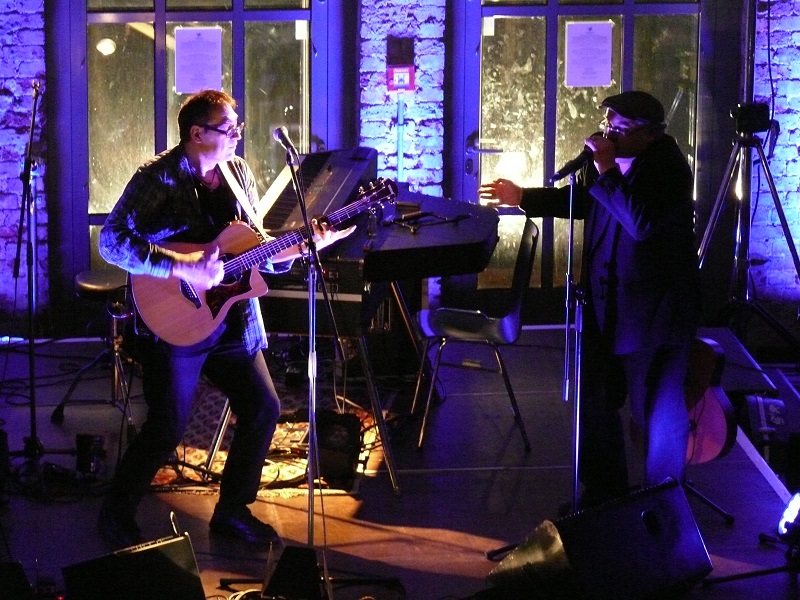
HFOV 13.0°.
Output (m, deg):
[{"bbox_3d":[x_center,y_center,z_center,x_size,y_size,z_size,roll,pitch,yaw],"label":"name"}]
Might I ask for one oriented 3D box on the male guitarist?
[{"bbox_3d":[-0.633,0.075,12.820,0.780,1.720,0.640,-9,17,-34],"label":"male guitarist"}]

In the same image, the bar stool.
[{"bbox_3d":[-1.198,0.186,14.735,0.480,0.570,0.480,0,14,0],"label":"bar stool"}]

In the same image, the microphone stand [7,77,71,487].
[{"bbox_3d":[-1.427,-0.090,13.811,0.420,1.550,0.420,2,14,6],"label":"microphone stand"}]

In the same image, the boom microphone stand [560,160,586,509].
[{"bbox_3d":[0.627,0.222,12.782,0.480,1.470,0.500,3,14,11],"label":"boom microphone stand"}]

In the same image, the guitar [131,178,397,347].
[{"bbox_3d":[-0.483,-0.185,12.620,1.040,0.410,0.120,-26,15,-13],"label":"guitar"}]

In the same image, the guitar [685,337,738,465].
[{"bbox_3d":[1.097,0.120,13.400,0.390,1.020,0.100,6,6,21],"label":"guitar"}]

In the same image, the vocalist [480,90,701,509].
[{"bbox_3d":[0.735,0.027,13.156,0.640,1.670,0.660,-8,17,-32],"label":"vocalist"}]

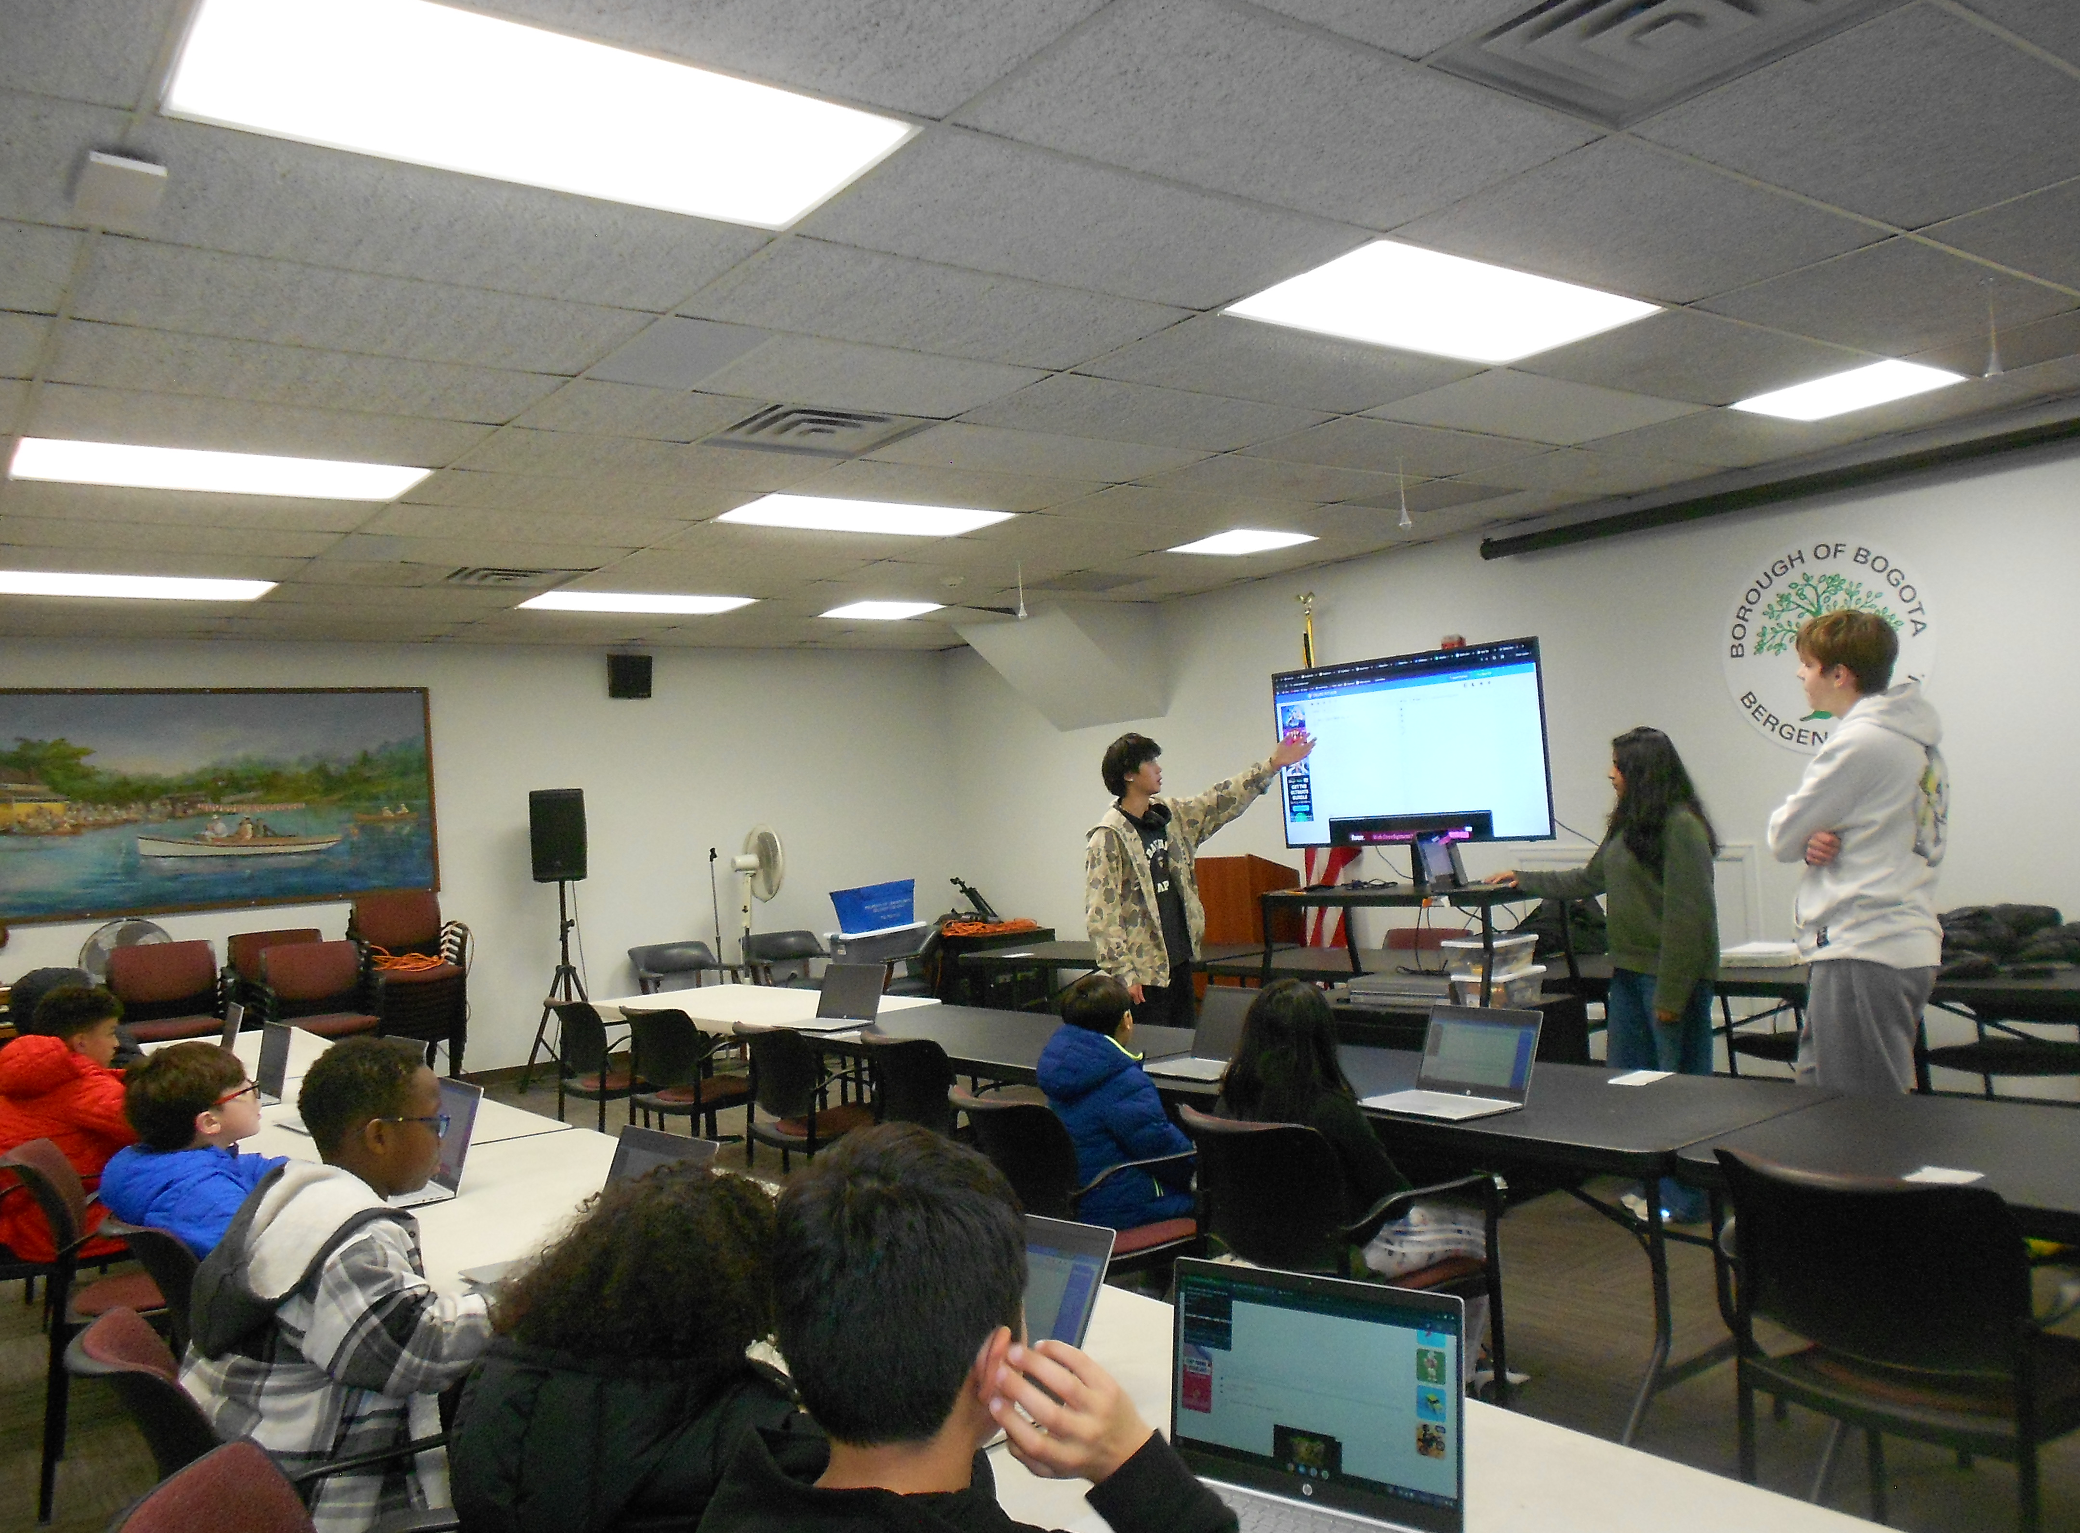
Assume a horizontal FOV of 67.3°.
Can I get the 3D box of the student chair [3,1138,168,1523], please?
[{"bbox_3d":[-2.324,1.387,4.018,0.580,0.830,0.560,-3,-2,-29],"label":"student chair"}]

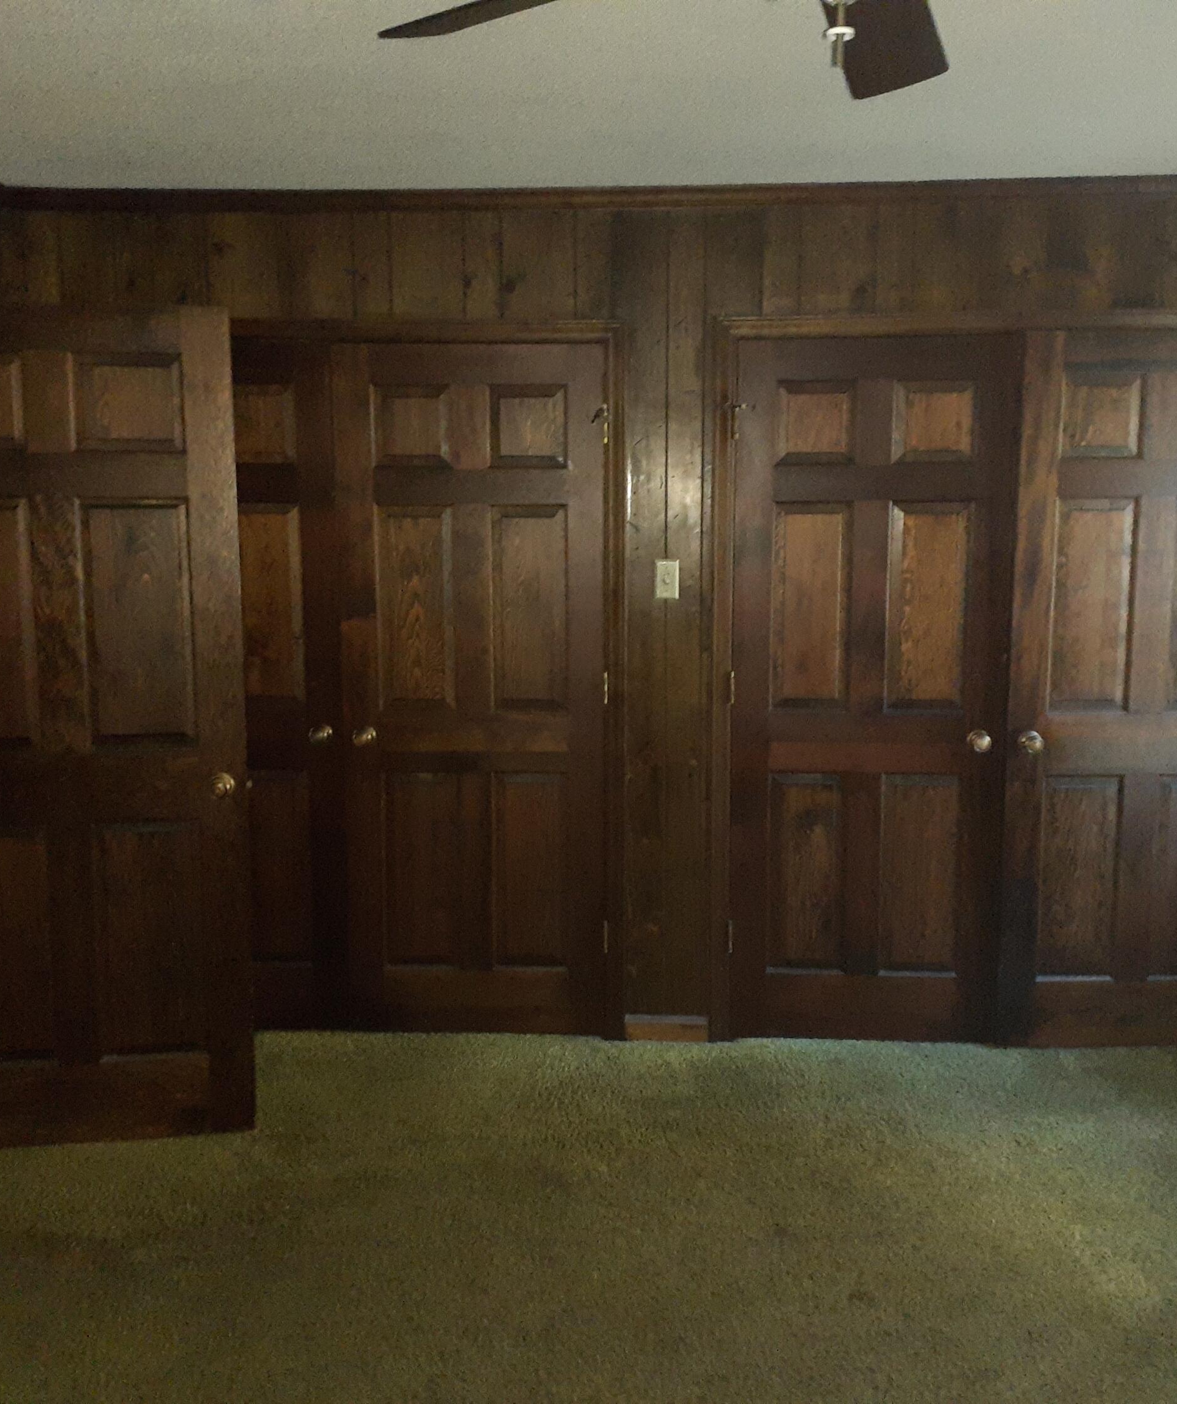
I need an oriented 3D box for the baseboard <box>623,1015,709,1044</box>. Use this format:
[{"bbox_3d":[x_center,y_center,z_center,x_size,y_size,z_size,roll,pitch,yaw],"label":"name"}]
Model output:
[{"bbox_3d":[0.232,0.963,4.306,0.245,0.079,0.020,0,8,2],"label":"baseboard"}]

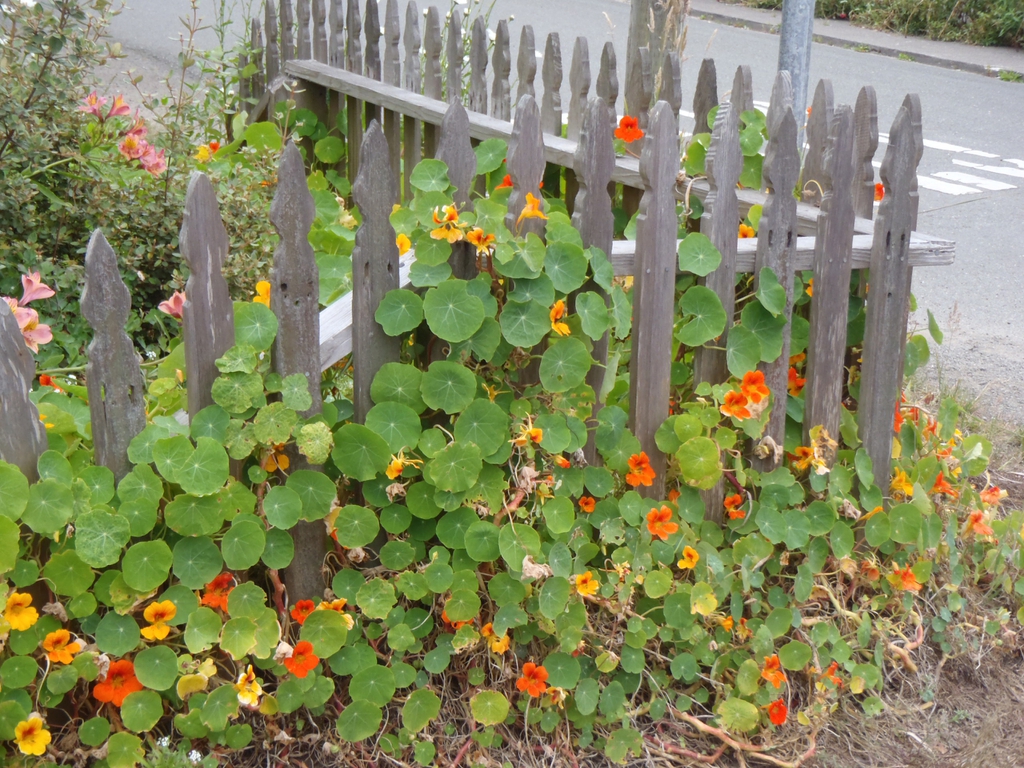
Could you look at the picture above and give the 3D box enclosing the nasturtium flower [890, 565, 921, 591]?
[{"bbox_3d":[0.672,0.335,3.050,0.051,0.049,0.040,-8,-5,-25],"label":"nasturtium flower"}]

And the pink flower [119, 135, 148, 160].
[{"bbox_3d":[-0.855,-0.534,4.010,0.066,0.061,0.060,6,-16,14],"label":"pink flower"}]

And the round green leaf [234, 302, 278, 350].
[{"bbox_3d":[-0.456,-0.104,3.170,0.079,0.087,0.020,-2,-11,-6],"label":"round green leaf"}]

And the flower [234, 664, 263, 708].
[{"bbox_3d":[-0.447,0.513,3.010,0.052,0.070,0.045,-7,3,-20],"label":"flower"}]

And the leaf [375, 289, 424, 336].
[{"bbox_3d":[-0.186,-0.118,2.935,0.082,0.080,0.022,-1,-1,-4],"label":"leaf"}]

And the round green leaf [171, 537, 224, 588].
[{"bbox_3d":[-0.461,0.262,2.600,0.073,0.075,0.020,-1,-10,-3],"label":"round green leaf"}]

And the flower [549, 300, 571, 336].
[{"bbox_3d":[0.083,-0.114,3.083,0.041,0.061,0.045,3,18,38],"label":"flower"}]

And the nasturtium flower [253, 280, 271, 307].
[{"bbox_3d":[-0.398,-0.142,2.876,0.046,0.049,0.039,-7,9,-17],"label":"nasturtium flower"}]

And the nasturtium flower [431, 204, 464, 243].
[{"bbox_3d":[-0.102,-0.255,2.820,0.054,0.060,0.045,0,3,0],"label":"nasturtium flower"}]

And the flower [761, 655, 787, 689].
[{"bbox_3d":[0.491,0.539,3.330,0.051,0.066,0.050,4,1,9],"label":"flower"}]

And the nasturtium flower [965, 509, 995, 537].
[{"bbox_3d":[1.014,0.301,3.860,0.055,0.058,0.055,-11,9,39],"label":"nasturtium flower"}]

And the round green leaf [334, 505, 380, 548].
[{"bbox_3d":[-0.218,0.202,2.509,0.064,0.062,0.012,1,-19,-4],"label":"round green leaf"}]

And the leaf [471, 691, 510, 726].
[{"bbox_3d":[-0.032,0.475,2.601,0.057,0.012,0.056,0,63,0],"label":"leaf"}]

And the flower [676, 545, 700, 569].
[{"bbox_3d":[0.299,0.295,3.004,0.041,0.041,0.035,12,6,29],"label":"flower"}]

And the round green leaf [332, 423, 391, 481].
[{"bbox_3d":[-0.233,0.105,2.750,0.090,0.088,0.020,1,-7,2],"label":"round green leaf"}]

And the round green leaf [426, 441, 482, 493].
[{"bbox_3d":[-0.097,0.142,3.040,0.093,0.091,0.024,0,-19,-2],"label":"round green leaf"}]

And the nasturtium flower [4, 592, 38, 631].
[{"bbox_3d":[-0.624,0.289,2.255,0.043,0.048,0.040,-6,-6,-20],"label":"nasturtium flower"}]

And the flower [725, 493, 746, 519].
[{"bbox_3d":[0.402,0.220,3.191,0.041,0.049,0.037,-8,7,-21],"label":"flower"}]

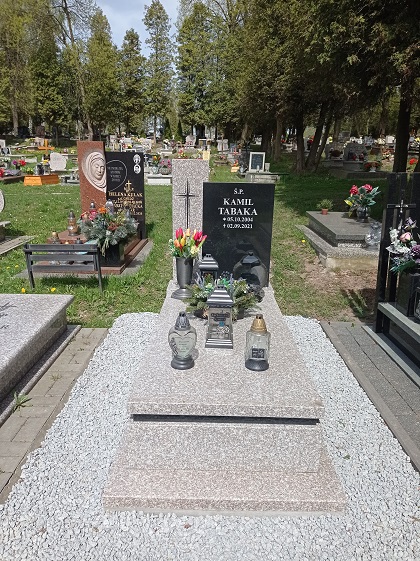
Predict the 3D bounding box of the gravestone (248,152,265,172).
[{"bbox_3d":[1.921,-4.822,18.500,0.640,0.780,0.130,1,16,0],"label":"gravestone"}]

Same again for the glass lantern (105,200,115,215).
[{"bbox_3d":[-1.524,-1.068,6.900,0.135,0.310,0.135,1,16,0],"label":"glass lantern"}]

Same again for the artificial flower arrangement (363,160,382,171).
[{"bbox_3d":[6.091,-4.281,17.000,0.680,0.420,0.550,1,16,0],"label":"artificial flower arrangement"}]

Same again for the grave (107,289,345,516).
[{"bbox_3d":[0.072,0.465,2.755,0.980,0.440,2.030,1,16,0],"label":"grave"}]

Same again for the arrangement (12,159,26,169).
[{"bbox_3d":[-8.807,-5.390,21.000,0.620,0.470,0.480,1,16,0],"label":"arrangement"}]

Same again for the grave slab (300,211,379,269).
[{"bbox_3d":[2.098,-0.640,6.756,1.180,0.430,2.300,2,16,1],"label":"grave slab"}]

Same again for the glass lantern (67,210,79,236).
[{"bbox_3d":[-1.712,-0.715,5.632,0.130,0.305,0.130,1,16,0],"label":"glass lantern"}]

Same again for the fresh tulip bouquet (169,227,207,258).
[{"bbox_3d":[-0.148,-0.250,3.071,0.260,0.215,0.220,1,16,0],"label":"fresh tulip bouquet"}]

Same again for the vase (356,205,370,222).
[{"bbox_3d":[2.387,-1.047,7.070,0.175,0.245,0.175,1,16,0],"label":"vase"}]

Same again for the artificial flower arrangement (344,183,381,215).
[{"bbox_3d":[2.556,-1.341,7.600,0.560,0.570,0.430,1,16,0],"label":"artificial flower arrangement"}]

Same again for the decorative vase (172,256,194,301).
[{"bbox_3d":[-0.184,-0.031,3.134,0.157,0.285,0.157,1,16,0],"label":"decorative vase"}]

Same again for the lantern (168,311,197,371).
[{"bbox_3d":[-0.139,0.296,2.284,0.146,0.295,0.120,1,16,0],"label":"lantern"}]

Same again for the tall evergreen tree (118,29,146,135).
[{"bbox_3d":[-7.740,-19.647,45.000,2.700,10.100,2.700,1,16,0],"label":"tall evergreen tree"}]

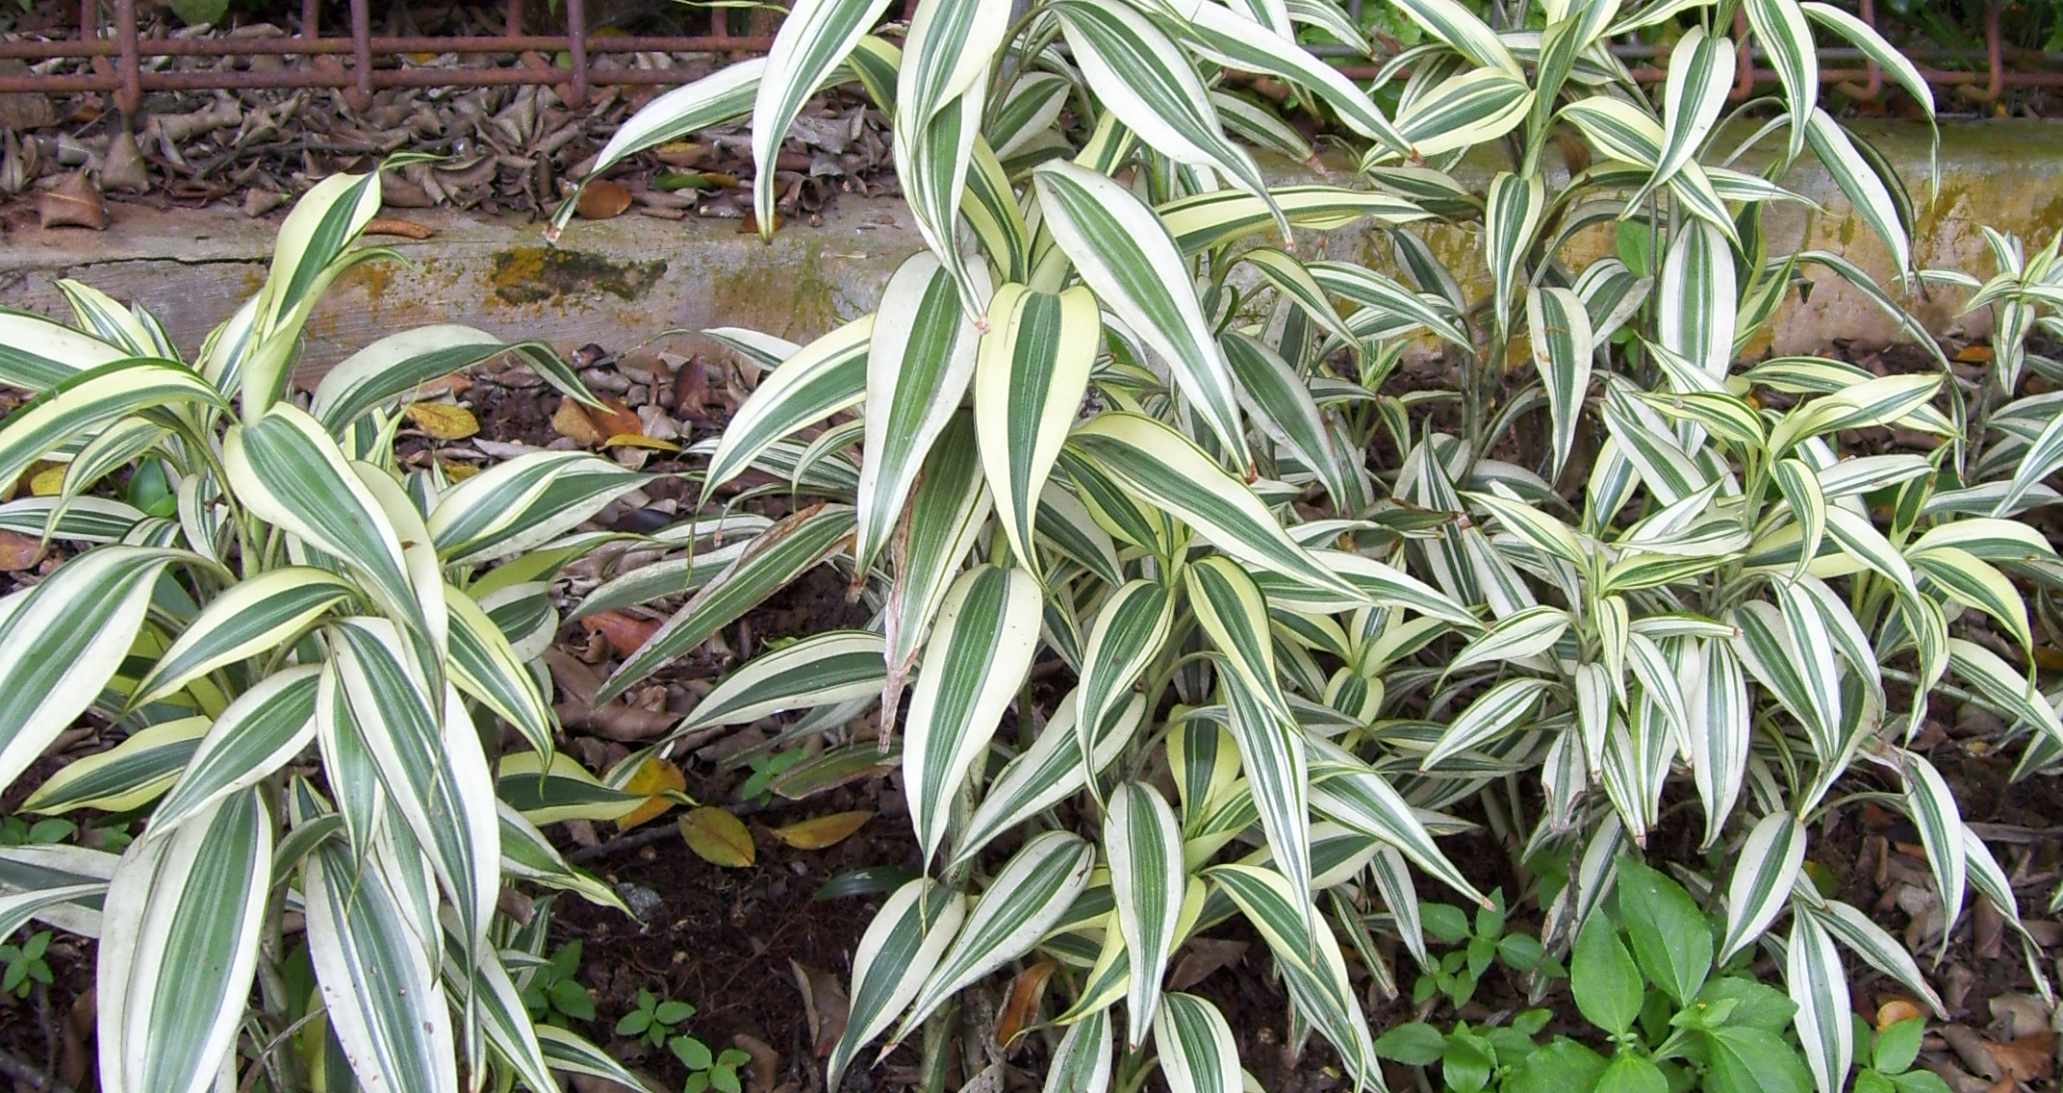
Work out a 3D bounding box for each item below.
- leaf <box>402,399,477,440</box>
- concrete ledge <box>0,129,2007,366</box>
[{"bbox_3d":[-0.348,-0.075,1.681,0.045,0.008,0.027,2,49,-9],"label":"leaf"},{"bbox_3d":[0.149,-0.215,2.095,1.950,0.125,0.170,-7,24,-29],"label":"concrete ledge"}]

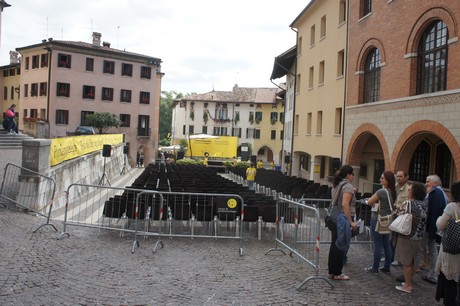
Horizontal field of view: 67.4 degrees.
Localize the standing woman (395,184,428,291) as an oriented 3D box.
[{"bbox_3d":[2.606,1.195,4.970,0.450,1.570,0.500,4,3,33],"label":"standing woman"}]

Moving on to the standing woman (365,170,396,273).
[{"bbox_3d":[2.460,1.127,5.620,0.440,1.670,0.460,4,3,26],"label":"standing woman"}]

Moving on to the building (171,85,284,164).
[{"bbox_3d":[-0.084,-4.810,57.832,19.500,12.600,10.000,2,3,-1],"label":"building"}]

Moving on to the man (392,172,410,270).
[{"bbox_3d":[3.090,1.190,6.200,0.400,1.720,0.520,0,3,-37],"label":"man"}]

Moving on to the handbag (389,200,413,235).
[{"bbox_3d":[2.399,0.912,4.850,0.340,0.450,0.180,4,3,23],"label":"handbag"}]

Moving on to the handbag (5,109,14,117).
[{"bbox_3d":[-11.514,-2.115,18.000,0.500,0.380,0.260,2,3,-14],"label":"handbag"}]

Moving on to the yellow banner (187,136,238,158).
[{"bbox_3d":[-1.930,-0.630,38.000,5.550,2.270,0.100,2,2,-7],"label":"yellow banner"}]

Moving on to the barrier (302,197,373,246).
[{"bbox_3d":[2.260,1.490,6.720,2.000,1.100,0.500,2,0,-9],"label":"barrier"}]

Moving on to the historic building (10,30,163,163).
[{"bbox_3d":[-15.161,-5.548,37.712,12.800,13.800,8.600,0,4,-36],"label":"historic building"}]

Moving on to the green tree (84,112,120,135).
[{"bbox_3d":[-10.414,-1.948,28.067,2.750,2.600,2.600,2,3,0],"label":"green tree"}]

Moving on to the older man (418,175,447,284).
[{"bbox_3d":[3.160,1.175,5.360,0.450,1.690,0.540,4,3,37],"label":"older man"}]

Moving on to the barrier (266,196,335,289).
[{"bbox_3d":[1.065,1.390,5.820,0.500,1.100,1.950,2,-1,-10],"label":"barrier"}]

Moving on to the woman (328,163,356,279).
[{"bbox_3d":[1.700,1.058,5.200,0.480,1.700,0.480,2,2,0],"label":"woman"}]

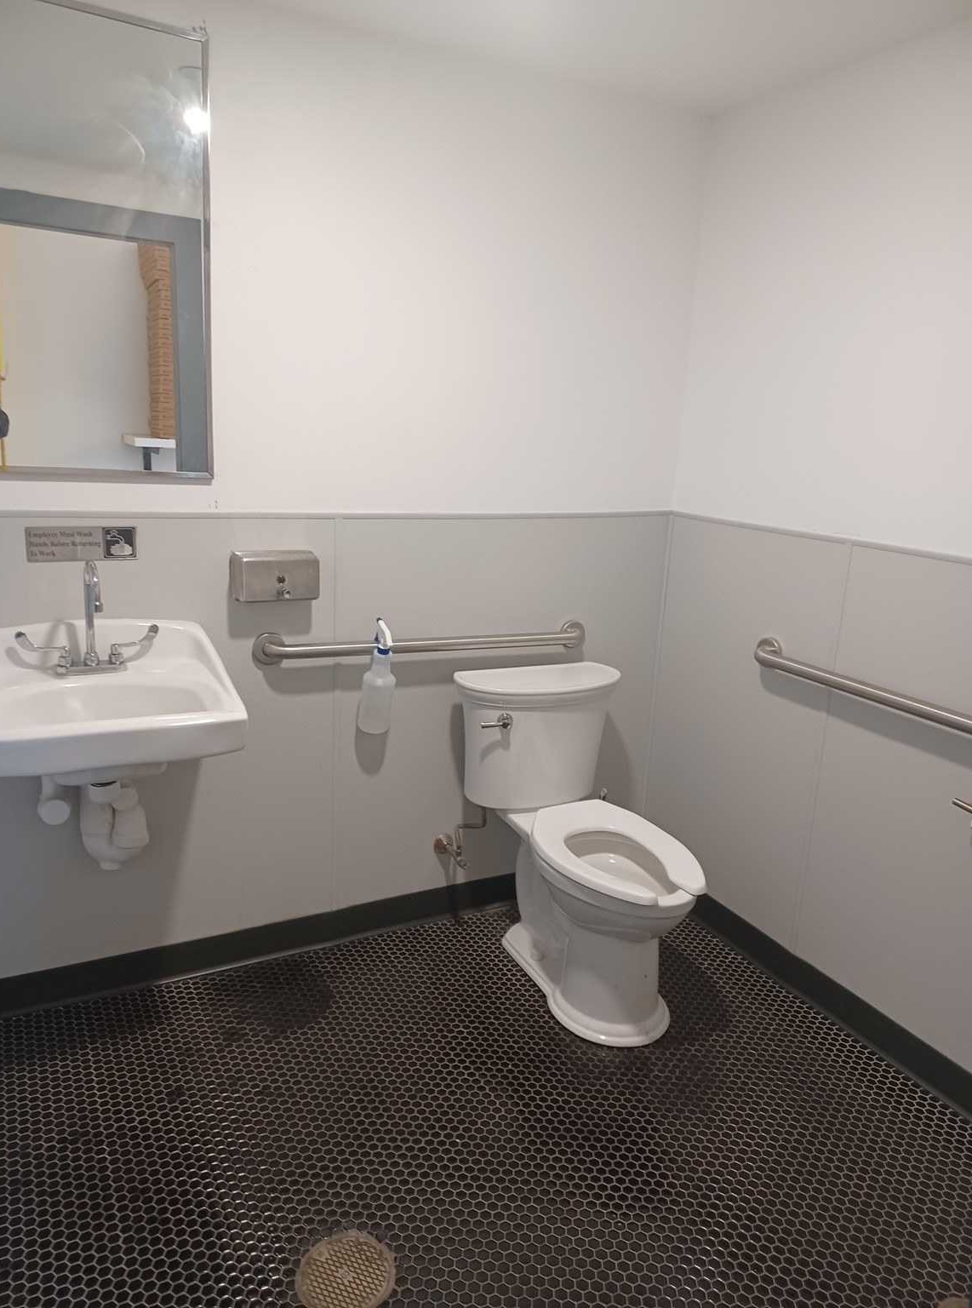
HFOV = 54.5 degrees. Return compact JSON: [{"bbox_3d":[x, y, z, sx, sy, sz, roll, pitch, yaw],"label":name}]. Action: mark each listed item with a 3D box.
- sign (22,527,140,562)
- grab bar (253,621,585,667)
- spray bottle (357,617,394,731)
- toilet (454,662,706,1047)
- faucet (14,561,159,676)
[{"bbox_3d":[-0.896,-0.244,2.103,0.229,0.077,0.005,-4,15,-27],"label":"sign"},{"bbox_3d":[-0.127,-0.026,2.536,0.992,0.081,0.078,-3,15,-28],"label":"grab bar"},{"bbox_3d":[-0.278,0.053,2.443,0.090,0.288,0.110,-4,27,-27],"label":"spray bottle"},{"bbox_3d":[0.266,0.497,2.450,0.475,0.765,0.770,-4,15,-27],"label":"toilet"},{"bbox_3d":[-0.837,-0.070,2.001,0.290,0.250,0.175,-4,15,-27],"label":"faucet"}]

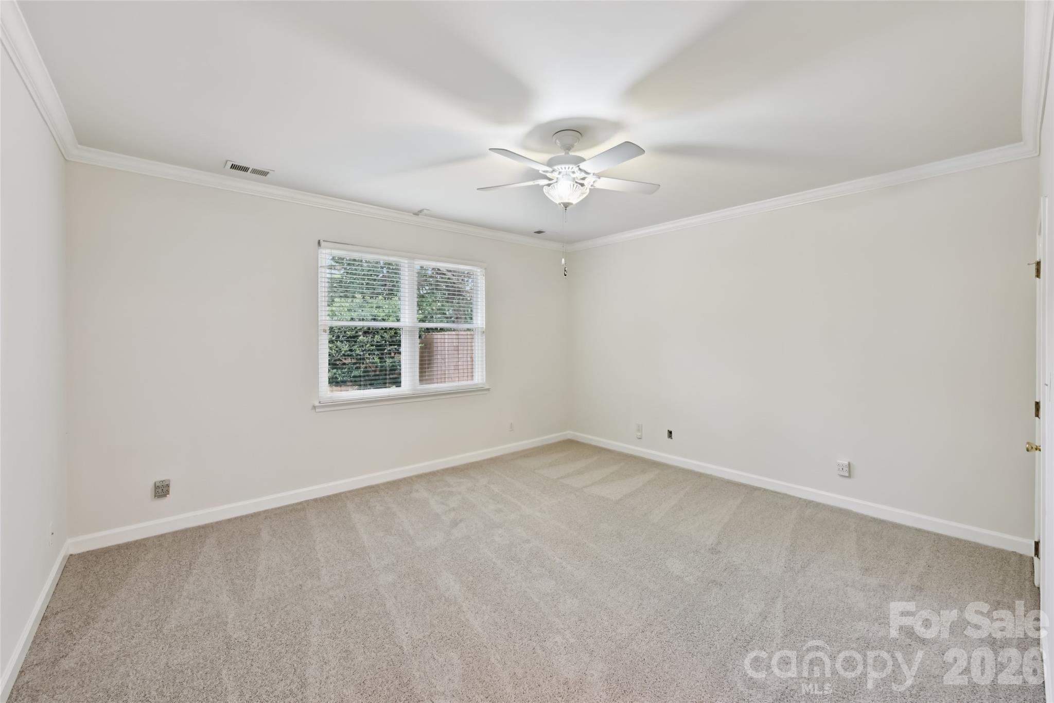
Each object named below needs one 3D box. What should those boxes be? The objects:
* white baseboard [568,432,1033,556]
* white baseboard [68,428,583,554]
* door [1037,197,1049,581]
[{"bbox_3d":[1.976,1.250,4.319,0.018,0.112,4.210,-2,3,-41],"label":"white baseboard"},{"bbox_3d":[-1.237,1.255,4.338,4.850,0.112,0.018,-2,3,-41],"label":"white baseboard"},{"bbox_3d":[2.713,0.340,2.152,0.800,2.080,0.050,-2,3,-41],"label":"door"}]

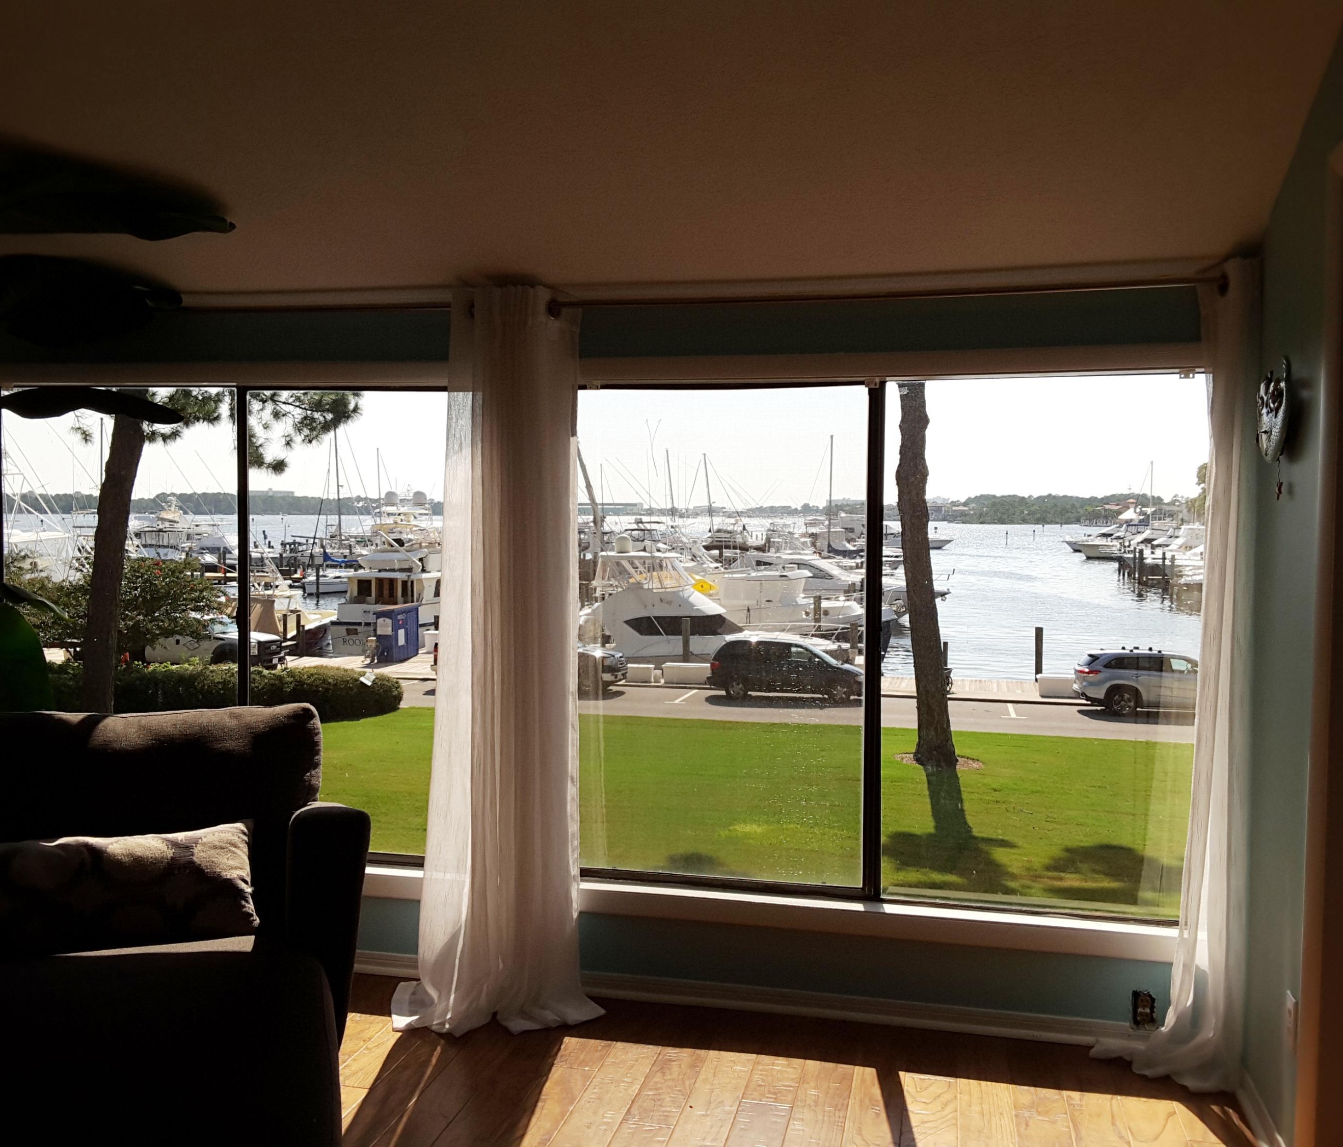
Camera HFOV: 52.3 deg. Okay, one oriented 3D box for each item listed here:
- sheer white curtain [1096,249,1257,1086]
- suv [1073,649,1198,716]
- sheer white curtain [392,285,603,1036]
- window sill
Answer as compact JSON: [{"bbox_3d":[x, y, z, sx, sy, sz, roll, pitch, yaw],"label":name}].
[{"bbox_3d":[1.313,0.256,3.588,0.355,2.117,0.239,1,3,13],"label":"sheer white curtain"},{"bbox_3d":[13.656,2.965,37.457,4.890,1.730,1.925,1,2,9],"label":"suv"},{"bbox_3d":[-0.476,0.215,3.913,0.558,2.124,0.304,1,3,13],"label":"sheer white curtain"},{"bbox_3d":[-0.373,0.981,4.180,3.843,0.077,0.116,1,3,13],"label":"window sill"}]

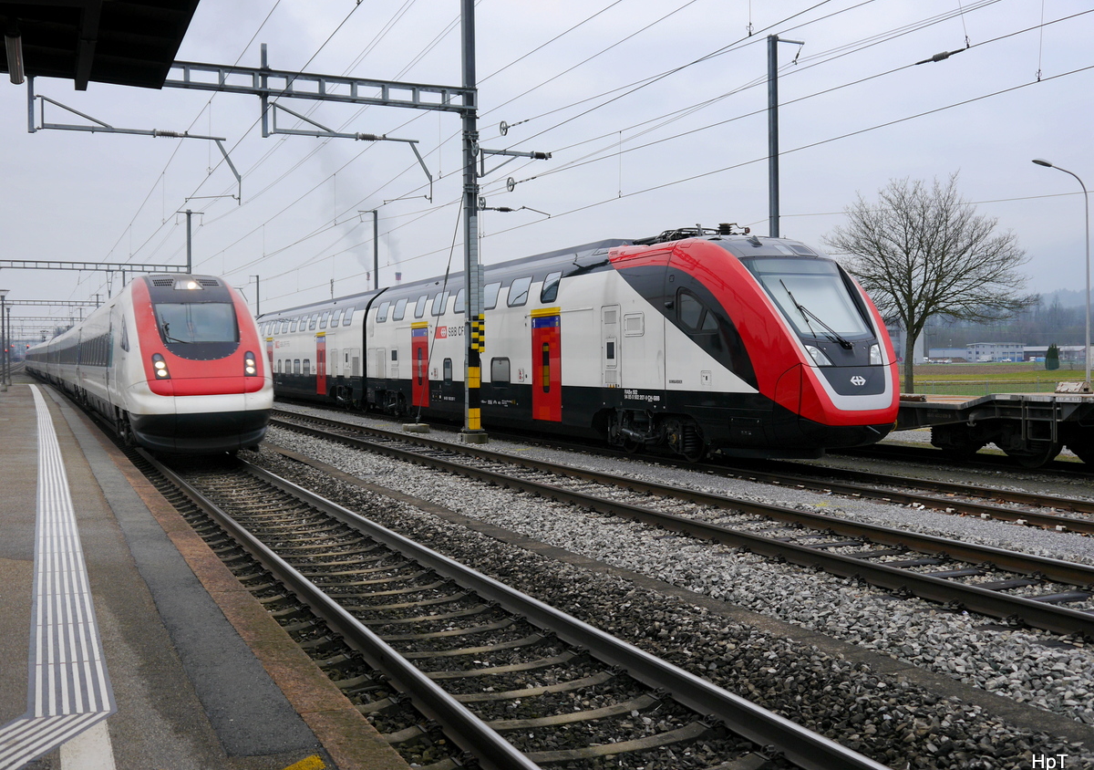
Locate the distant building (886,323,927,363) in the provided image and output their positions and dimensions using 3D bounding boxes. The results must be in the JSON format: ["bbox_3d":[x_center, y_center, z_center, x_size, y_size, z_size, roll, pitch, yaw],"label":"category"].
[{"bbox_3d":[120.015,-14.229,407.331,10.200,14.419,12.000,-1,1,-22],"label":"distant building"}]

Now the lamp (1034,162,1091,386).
[{"bbox_3d":[16.133,-2.998,37.665,2.196,8.115,0.320,-1,1,-16],"label":"lamp"}]

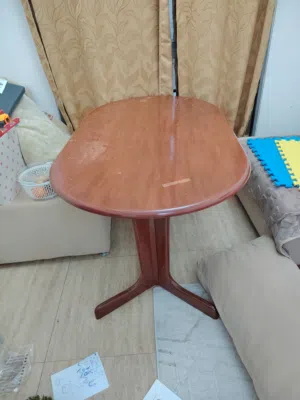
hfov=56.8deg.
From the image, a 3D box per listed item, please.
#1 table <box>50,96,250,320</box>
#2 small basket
[{"bbox_3d":[0.017,-0.001,1.571,0.840,0.750,1.100,-3,39,4],"label":"table"},{"bbox_3d":[-0.627,-0.111,1.667,0.265,0.110,0.265,-5,39,2],"label":"small basket"}]

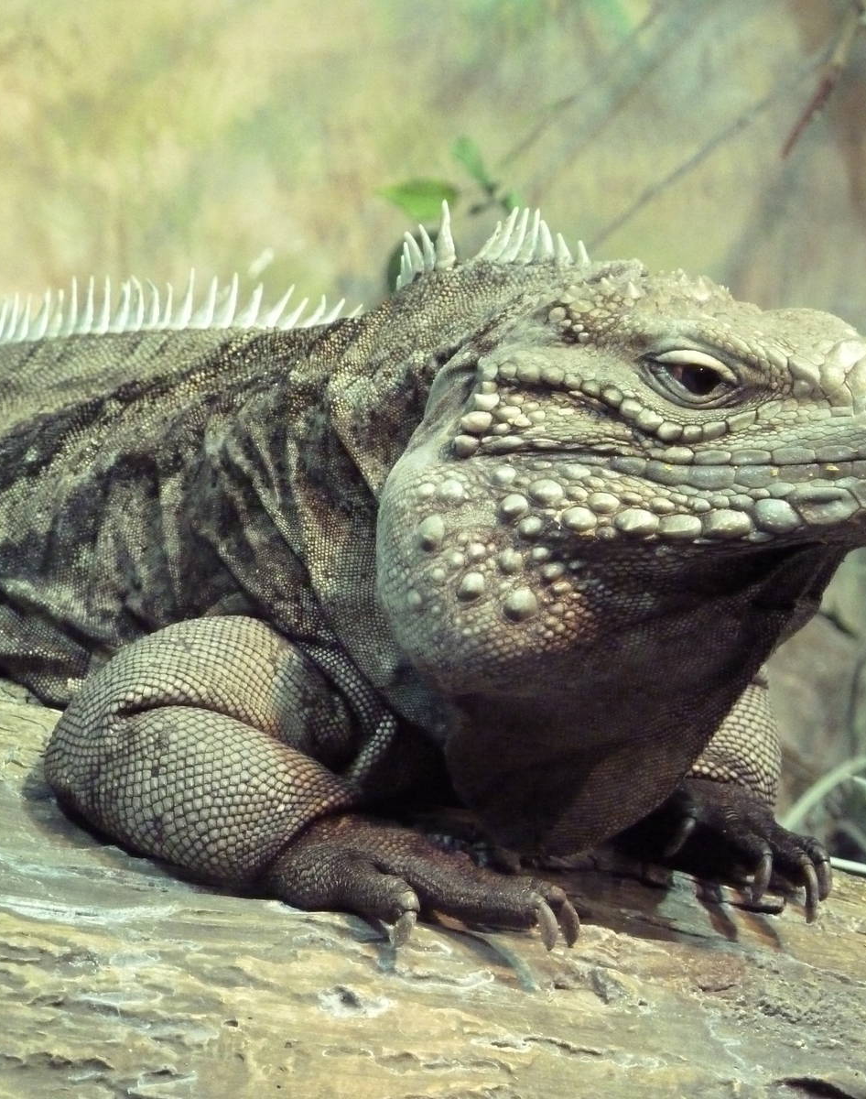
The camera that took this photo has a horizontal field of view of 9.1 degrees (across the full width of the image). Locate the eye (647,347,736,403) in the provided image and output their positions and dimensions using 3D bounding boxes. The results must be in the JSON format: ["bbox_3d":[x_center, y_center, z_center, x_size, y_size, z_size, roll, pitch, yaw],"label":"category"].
[{"bbox_3d":[0.057,-0.038,1.200,0.020,0.012,0.010,7,7,7],"label":"eye"}]

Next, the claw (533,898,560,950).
[{"bbox_3d":[0.025,0.082,1.185,0.006,0.011,0.004,5,9,38],"label":"claw"}]

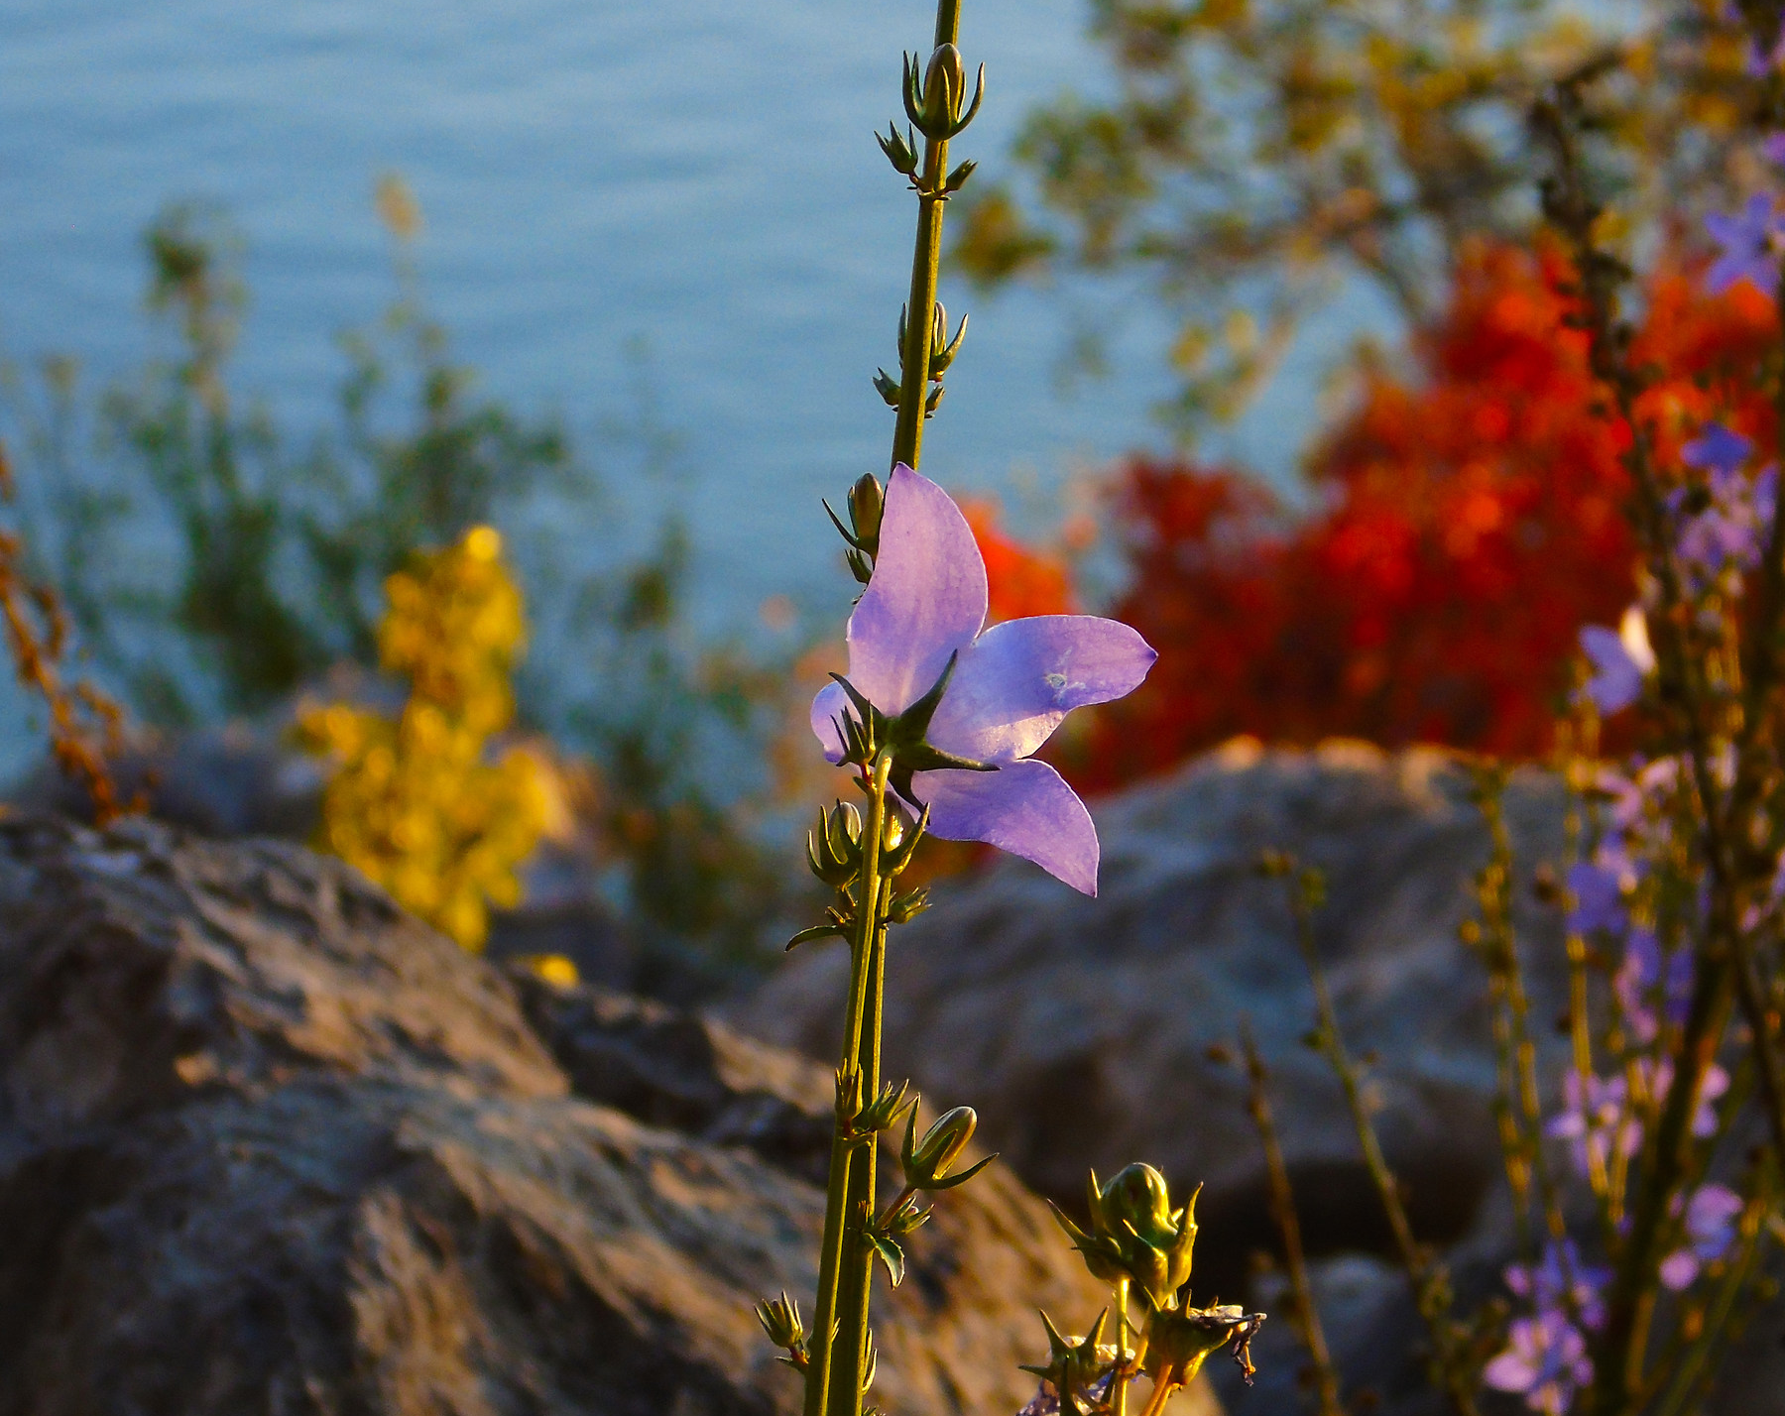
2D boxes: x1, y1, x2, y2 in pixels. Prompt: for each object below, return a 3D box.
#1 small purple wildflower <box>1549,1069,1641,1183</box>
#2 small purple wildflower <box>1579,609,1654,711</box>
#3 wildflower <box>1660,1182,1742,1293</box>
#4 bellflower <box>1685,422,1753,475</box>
[{"bbox_3d":[0.166,0.099,2.300,0.021,0.027,0.019,2,11,11],"label":"small purple wildflower"},{"bbox_3d":[0.171,-0.011,2.300,0.019,0.025,0.018,-11,15,-43],"label":"small purple wildflower"},{"bbox_3d":[0.191,0.125,2.300,0.020,0.025,0.020,3,11,17],"label":"wildflower"},{"bbox_3d":[0.194,-0.061,2.300,0.016,0.013,0.017,7,13,30],"label":"bellflower"}]

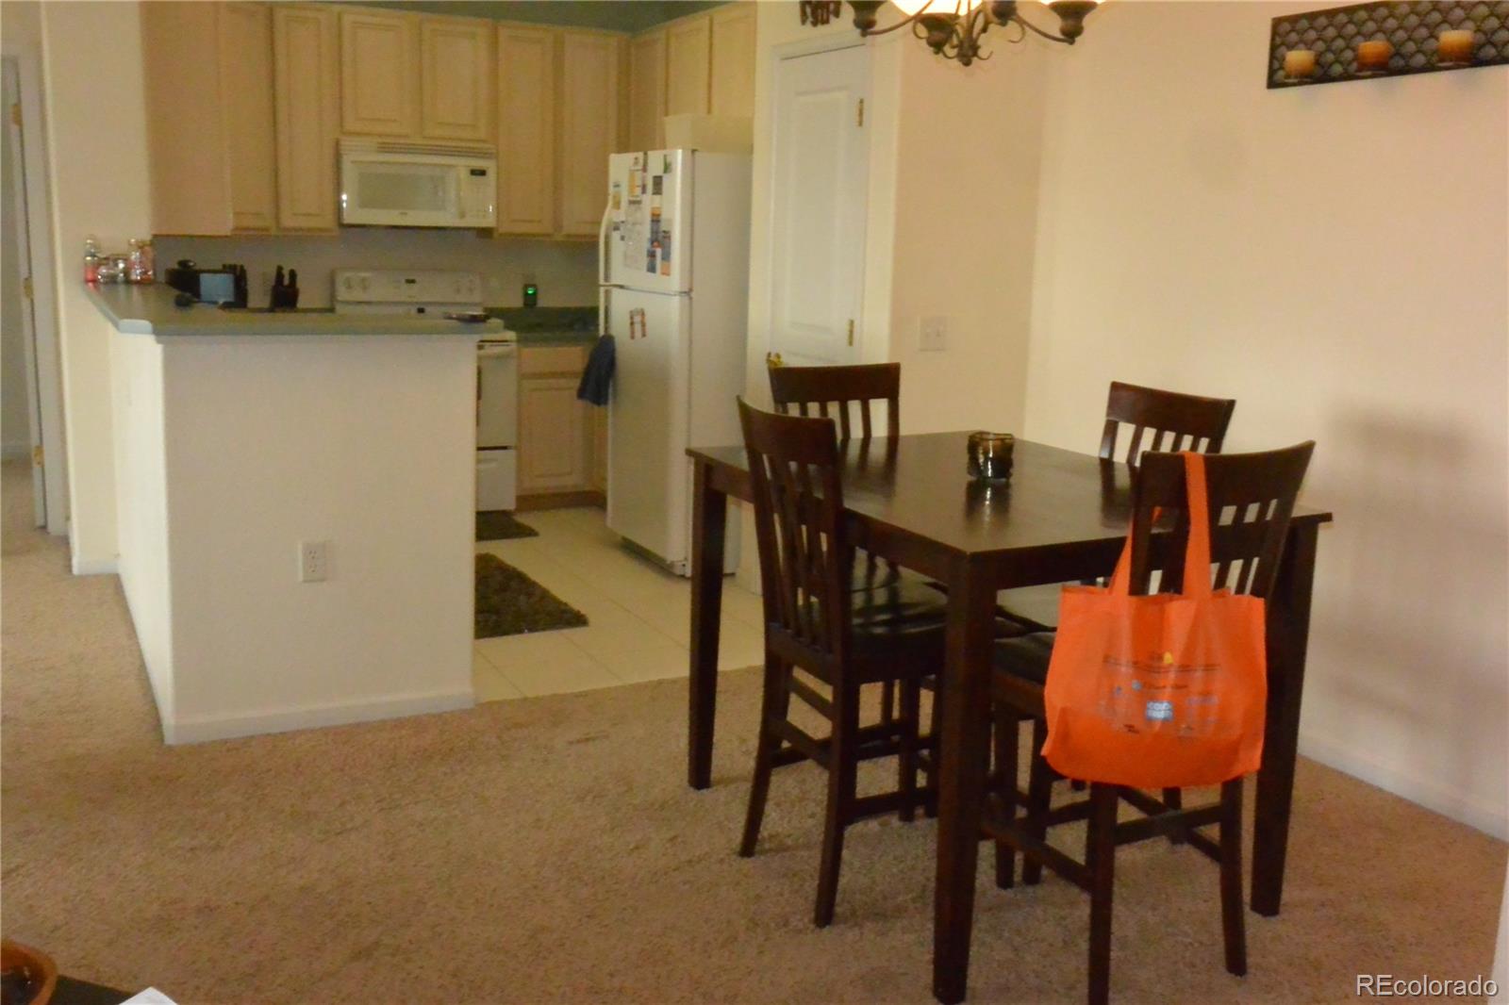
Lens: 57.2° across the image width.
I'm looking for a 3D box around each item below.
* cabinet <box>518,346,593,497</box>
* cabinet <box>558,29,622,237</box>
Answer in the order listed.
[{"bbox_3d":[-1.130,-0.476,7.168,0.390,0.757,0.603,-4,12,-27],"label":"cabinet"},{"bbox_3d":[-0.899,-1.887,7.167,0.355,1.013,0.327,-4,12,-27],"label":"cabinet"}]

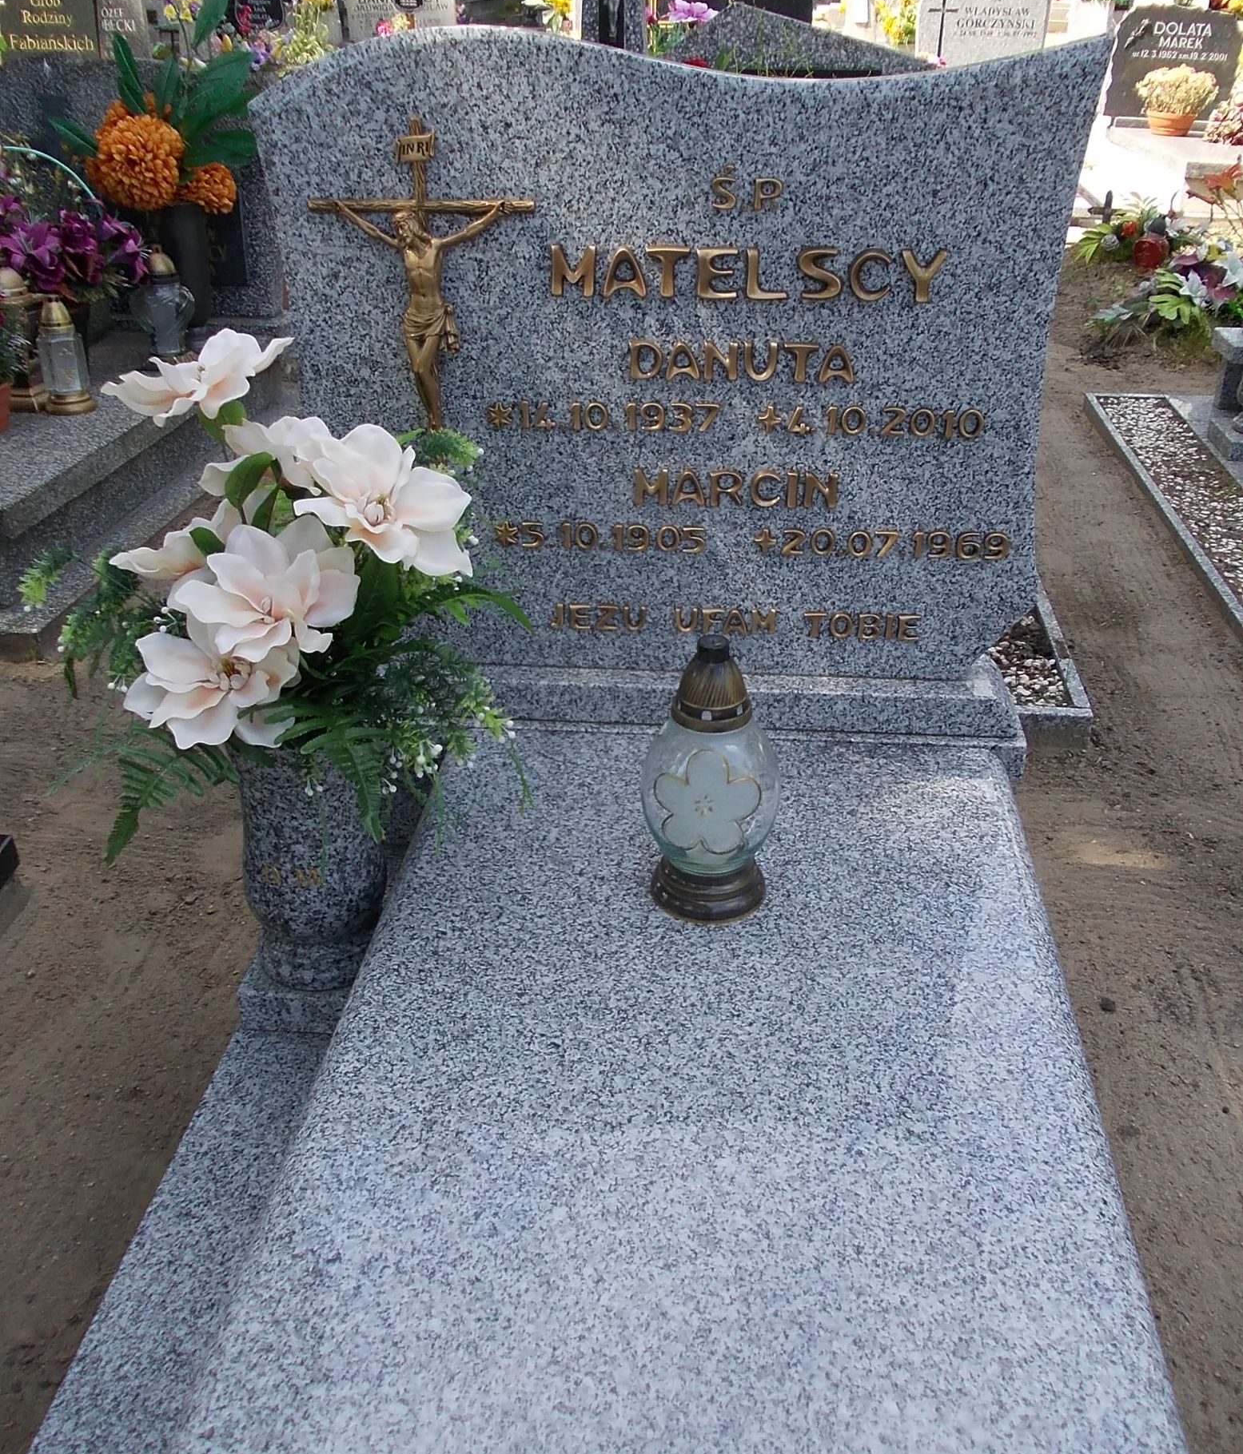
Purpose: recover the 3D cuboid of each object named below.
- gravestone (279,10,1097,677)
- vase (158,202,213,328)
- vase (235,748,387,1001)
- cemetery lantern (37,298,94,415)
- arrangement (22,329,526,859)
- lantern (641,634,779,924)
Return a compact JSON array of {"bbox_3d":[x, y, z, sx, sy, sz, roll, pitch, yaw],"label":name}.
[{"bbox_3d":[0.049,-0.399,1.530,0.860,0.712,0.080,2,29,5],"label":"gravestone"},{"bbox_3d":[-1.288,-1.364,3.971,0.148,0.325,0.148,2,31,5],"label":"vase"},{"bbox_3d":[-0.322,0.148,1.386,0.152,0.287,0.152,2,31,5],"label":"vase"},{"bbox_3d":[-1.381,-0.917,3.296,0.133,0.248,0.133,2,31,5],"label":"cemetery lantern"},{"bbox_3d":[-0.321,-0.091,1.204,0.460,0.500,0.400,2,31,5],"label":"arrangement"},{"bbox_3d":[0.090,0.051,1.316,0.135,0.302,0.135,2,31,5],"label":"lantern"}]

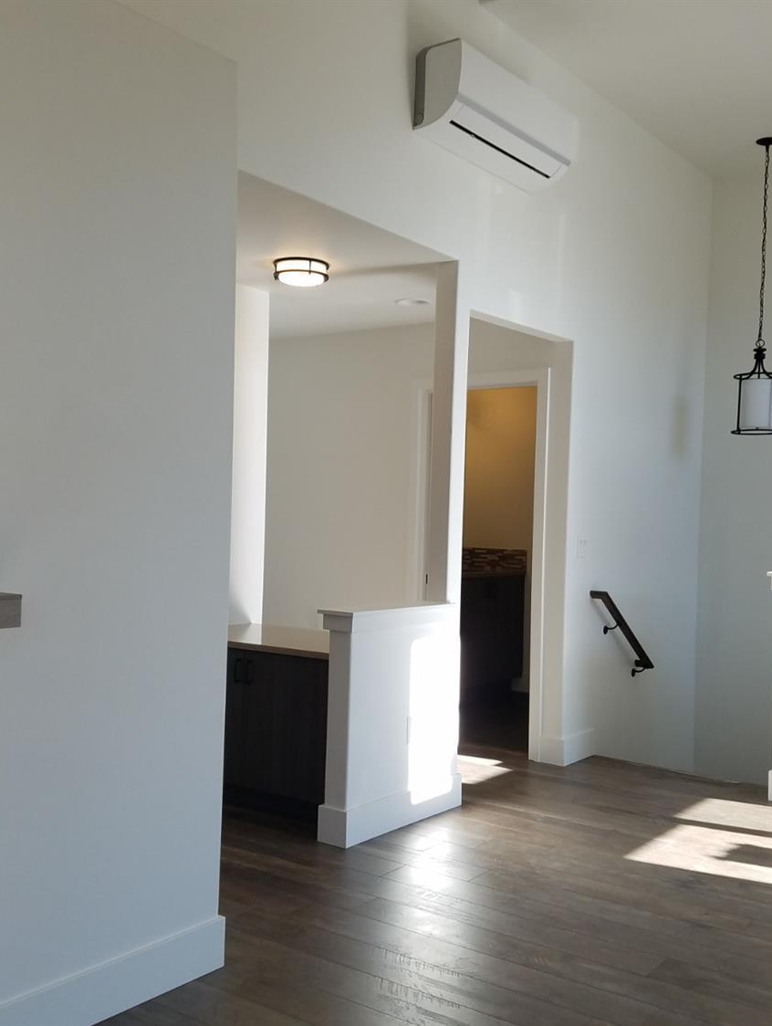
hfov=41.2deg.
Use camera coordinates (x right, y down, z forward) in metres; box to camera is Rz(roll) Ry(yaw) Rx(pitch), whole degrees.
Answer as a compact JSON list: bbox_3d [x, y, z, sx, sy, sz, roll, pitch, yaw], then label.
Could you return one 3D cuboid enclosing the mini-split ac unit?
[{"bbox_3d":[0.513,-1.735,4.572,0.235,0.328,1.001,1,0,37],"label":"mini-split ac unit"}]

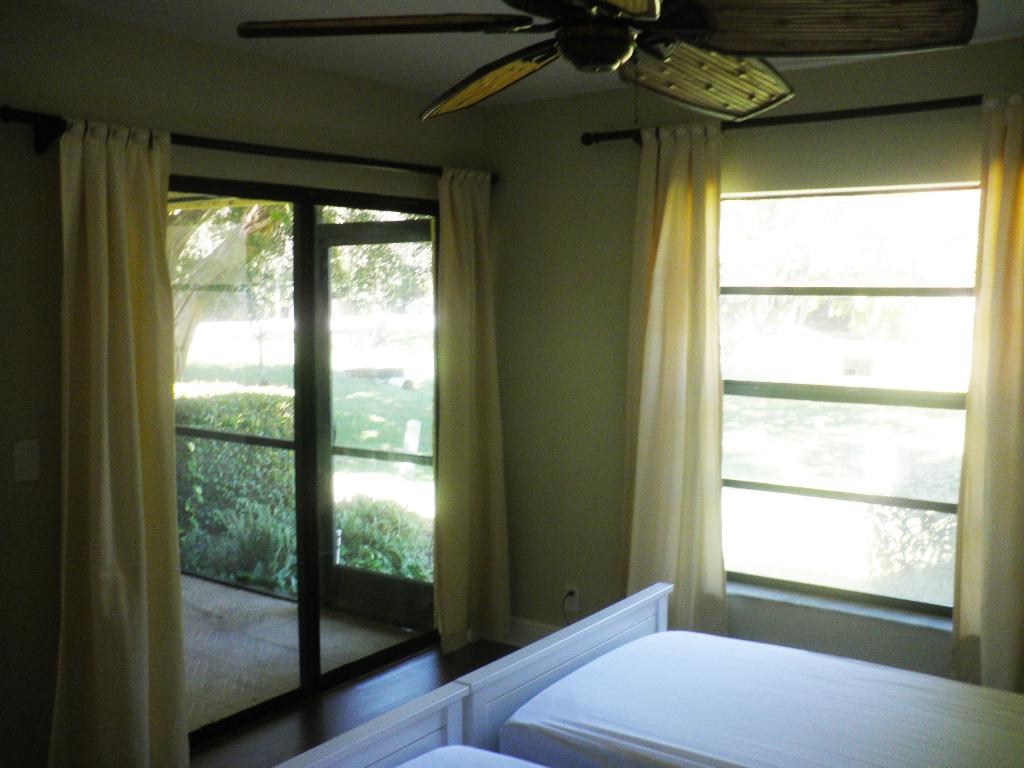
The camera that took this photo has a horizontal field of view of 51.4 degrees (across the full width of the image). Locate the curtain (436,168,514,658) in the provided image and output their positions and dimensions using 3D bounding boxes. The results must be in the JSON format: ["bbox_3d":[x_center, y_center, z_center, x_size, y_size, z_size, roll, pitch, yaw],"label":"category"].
[{"bbox_3d":[-0.167,0.120,4.618,0.159,2.064,0.419,4,7,35],"label":"curtain"}]

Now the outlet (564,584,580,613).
[{"bbox_3d":[0.261,0.946,4.696,0.074,0.119,0.013,4,7,35],"label":"outlet"}]

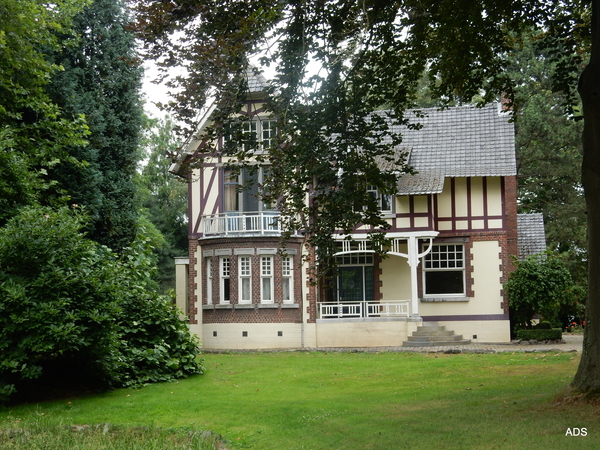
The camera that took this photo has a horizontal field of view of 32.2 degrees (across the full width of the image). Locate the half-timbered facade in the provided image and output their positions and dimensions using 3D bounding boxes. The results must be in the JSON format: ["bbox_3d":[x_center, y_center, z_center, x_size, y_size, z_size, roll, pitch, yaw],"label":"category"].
[{"bbox_3d":[2.693,-0.679,40.335,13.350,10.300,10.500,-2,-4,14],"label":"half-timbered facade"}]

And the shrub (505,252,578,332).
[{"bbox_3d":[8.756,2.624,37.560,2.620,3.100,2.300,-2,-4,14],"label":"shrub"}]

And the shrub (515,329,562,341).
[{"bbox_3d":[8.637,3.925,37.351,1.700,0.420,1.000,-2,-4,14],"label":"shrub"}]

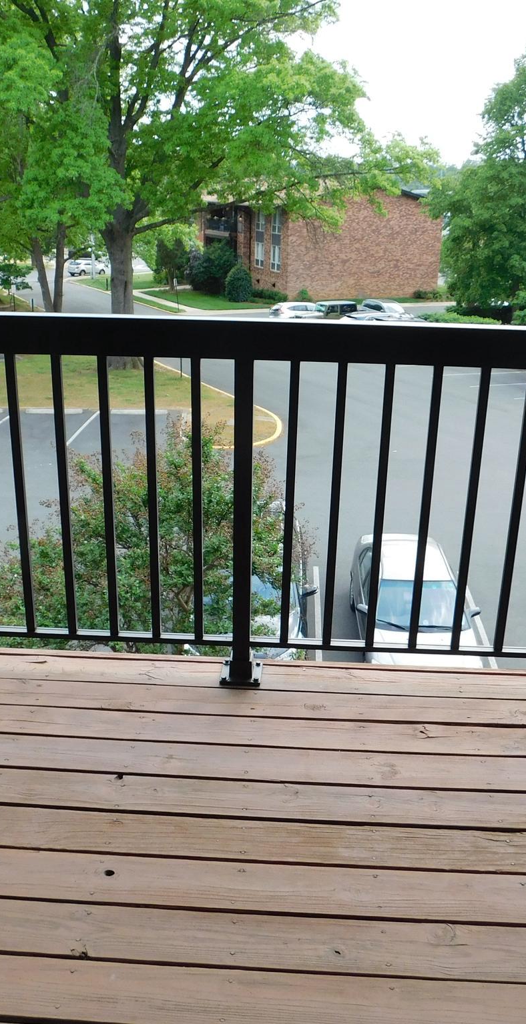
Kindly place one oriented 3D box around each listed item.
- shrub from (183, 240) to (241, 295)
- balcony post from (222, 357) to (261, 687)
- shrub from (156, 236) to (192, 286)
[{"bbox_3d":[-3.504,-17.010,63.274,3.800,3.800,3.600,2,20,2],"label":"shrub"},{"bbox_3d":[-0.055,0.033,2.618,0.115,0.985,0.115,2,20,2],"label":"balcony post"},{"bbox_3d":[-6.499,-18.145,66.208,2.700,3.750,2.600,2,20,2],"label":"shrub"}]

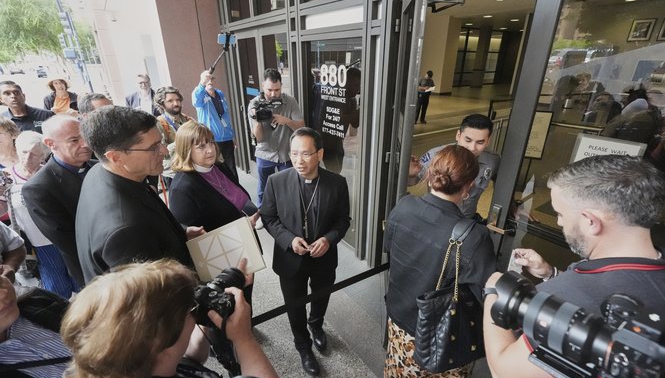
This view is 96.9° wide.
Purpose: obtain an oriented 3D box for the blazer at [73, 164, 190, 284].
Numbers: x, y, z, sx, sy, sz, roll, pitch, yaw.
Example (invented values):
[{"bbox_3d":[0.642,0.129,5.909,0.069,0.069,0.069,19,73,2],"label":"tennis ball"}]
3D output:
[{"bbox_3d":[-0.722,0.314,1.190,0.420,0.750,0.520,-18,28,-36],"label":"blazer"}]

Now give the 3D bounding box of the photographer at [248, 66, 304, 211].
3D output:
[{"bbox_3d":[-0.612,-0.364,3.398,0.580,1.820,0.450,0,22,0],"label":"photographer"}]

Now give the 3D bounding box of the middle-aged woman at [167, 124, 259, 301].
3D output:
[{"bbox_3d":[-0.667,0.391,1.827,0.420,1.620,0.500,7,23,17],"label":"middle-aged woman"}]

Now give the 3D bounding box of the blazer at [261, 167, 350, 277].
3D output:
[{"bbox_3d":[-0.142,0.201,1.662,0.530,0.680,0.360,-1,22,-4],"label":"blazer"}]

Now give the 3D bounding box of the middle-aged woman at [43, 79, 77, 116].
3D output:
[{"bbox_3d":[-4.402,-0.939,4.967,0.500,1.670,0.350,-19,29,-39],"label":"middle-aged woman"}]

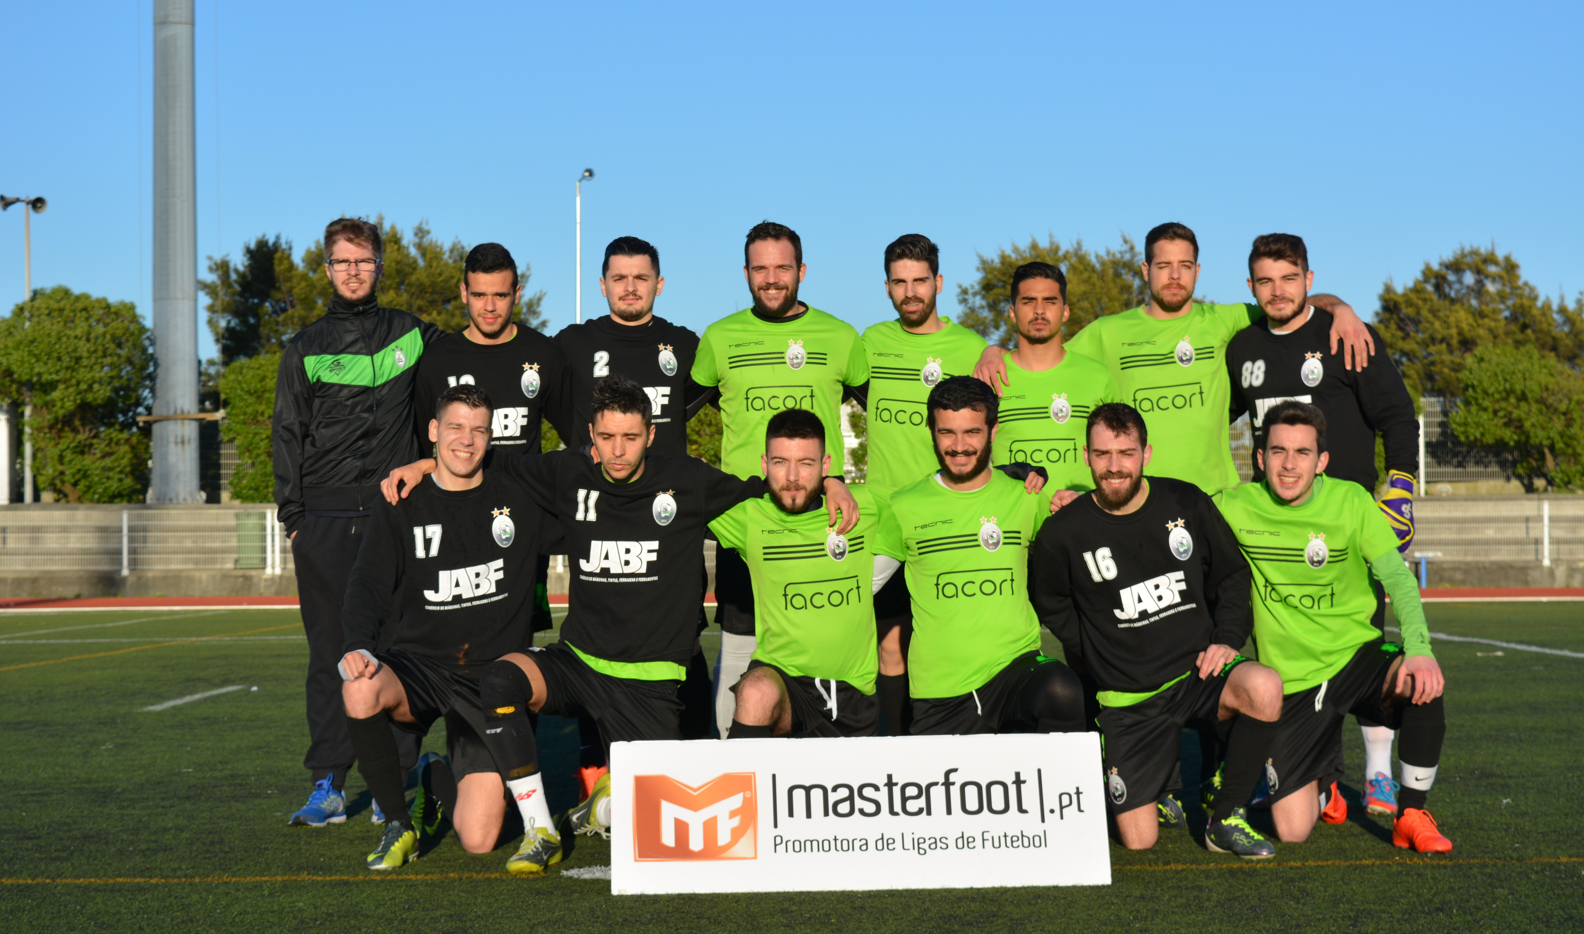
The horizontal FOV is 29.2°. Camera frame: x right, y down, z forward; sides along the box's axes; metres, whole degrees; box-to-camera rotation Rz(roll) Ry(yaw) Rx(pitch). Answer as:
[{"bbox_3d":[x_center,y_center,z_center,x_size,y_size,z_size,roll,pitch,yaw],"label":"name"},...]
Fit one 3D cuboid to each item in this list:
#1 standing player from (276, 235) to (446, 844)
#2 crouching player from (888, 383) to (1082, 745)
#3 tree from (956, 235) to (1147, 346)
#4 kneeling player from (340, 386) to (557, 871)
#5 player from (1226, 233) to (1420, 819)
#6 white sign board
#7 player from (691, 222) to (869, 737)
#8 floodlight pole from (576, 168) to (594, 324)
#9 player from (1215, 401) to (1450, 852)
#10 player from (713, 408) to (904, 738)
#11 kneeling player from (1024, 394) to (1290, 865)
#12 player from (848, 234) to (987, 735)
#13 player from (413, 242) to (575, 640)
[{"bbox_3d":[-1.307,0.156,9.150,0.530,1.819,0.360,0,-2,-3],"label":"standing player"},{"bbox_3d":[0.511,0.394,8.170,0.580,1.258,0.820,-1,-2,0],"label":"crouching player"},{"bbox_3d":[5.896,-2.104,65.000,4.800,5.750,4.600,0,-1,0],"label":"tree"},{"bbox_3d":[-0.928,0.412,8.200,0.600,1.250,0.850,-1,-2,1],"label":"kneeling player"},{"bbox_3d":[1.616,0.169,9.250,0.600,1.760,0.360,-1,-2,14],"label":"player"},{"bbox_3d":[0.162,0.839,7.370,1.200,0.390,0.030,-1,-26,-2],"label":"white sign board"},{"bbox_3d":[-0.035,0.160,9.150,0.540,1.789,0.360,0,-2,-1],"label":"player"},{"bbox_3d":[-4.931,-3.016,72.000,0.400,8.100,0.330,-1,-2,30],"label":"floodlight pole"},{"bbox_3d":[1.488,0.418,8.400,0.650,1.220,0.850,-1,-1,5],"label":"player"},{"bbox_3d":[0.035,0.438,8.170,0.560,1.179,0.820,0,-2,-3],"label":"player"},{"bbox_3d":[0.996,0.418,8.270,0.660,1.220,0.830,0,-2,-12],"label":"kneeling player"},{"bbox_3d":[0.394,0.174,9.150,0.500,1.751,0.360,-1,-2,3],"label":"player"},{"bbox_3d":[-0.907,0.188,9.250,0.550,1.760,0.350,0,-1,-3],"label":"player"}]

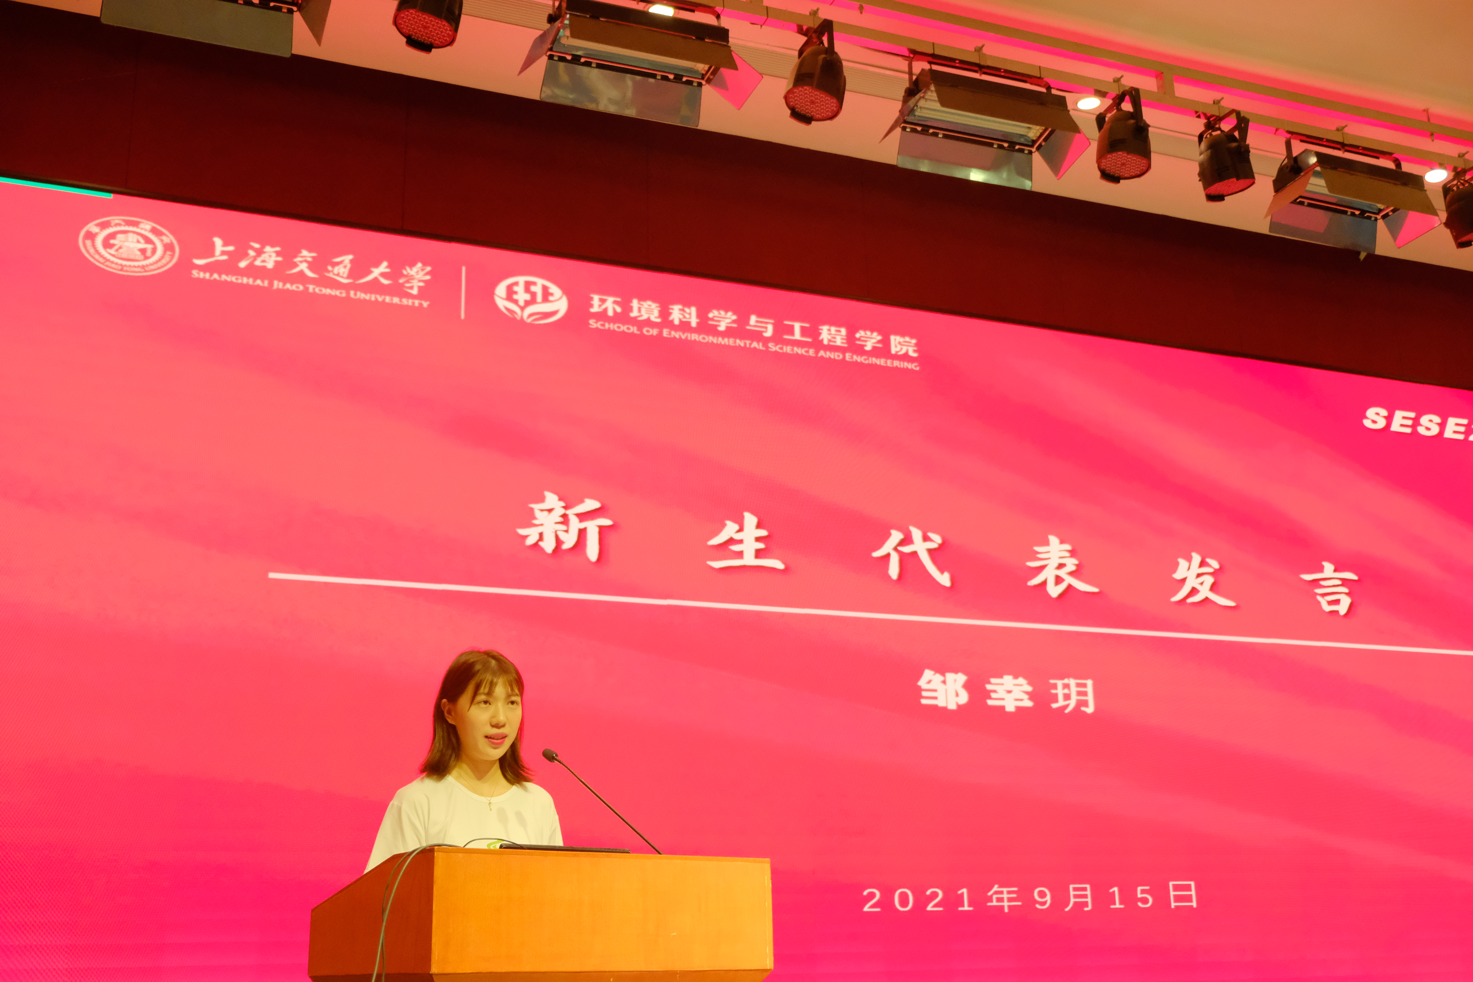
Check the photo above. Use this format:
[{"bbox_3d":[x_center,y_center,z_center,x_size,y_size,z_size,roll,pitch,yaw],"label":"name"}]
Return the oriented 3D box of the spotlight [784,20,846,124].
[{"bbox_3d":[0.286,-1.566,5.782,0.225,0.310,0.245,20,-23,-16],"label":"spotlight"}]

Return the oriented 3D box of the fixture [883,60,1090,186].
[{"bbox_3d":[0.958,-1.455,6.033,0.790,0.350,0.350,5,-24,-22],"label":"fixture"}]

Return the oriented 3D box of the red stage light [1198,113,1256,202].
[{"bbox_3d":[2.034,-1.395,6.472,0.225,0.310,0.245,-3,-15,-24],"label":"red stage light"}]

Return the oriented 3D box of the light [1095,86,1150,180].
[{"bbox_3d":[1.560,-1.440,6.285,0.225,0.310,0.245,10,-20,-20],"label":"light"}]

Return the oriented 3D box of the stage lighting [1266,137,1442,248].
[{"bbox_3d":[2.647,-1.315,6.707,0.790,0.350,0.350,5,-18,-22],"label":"stage lighting"}]

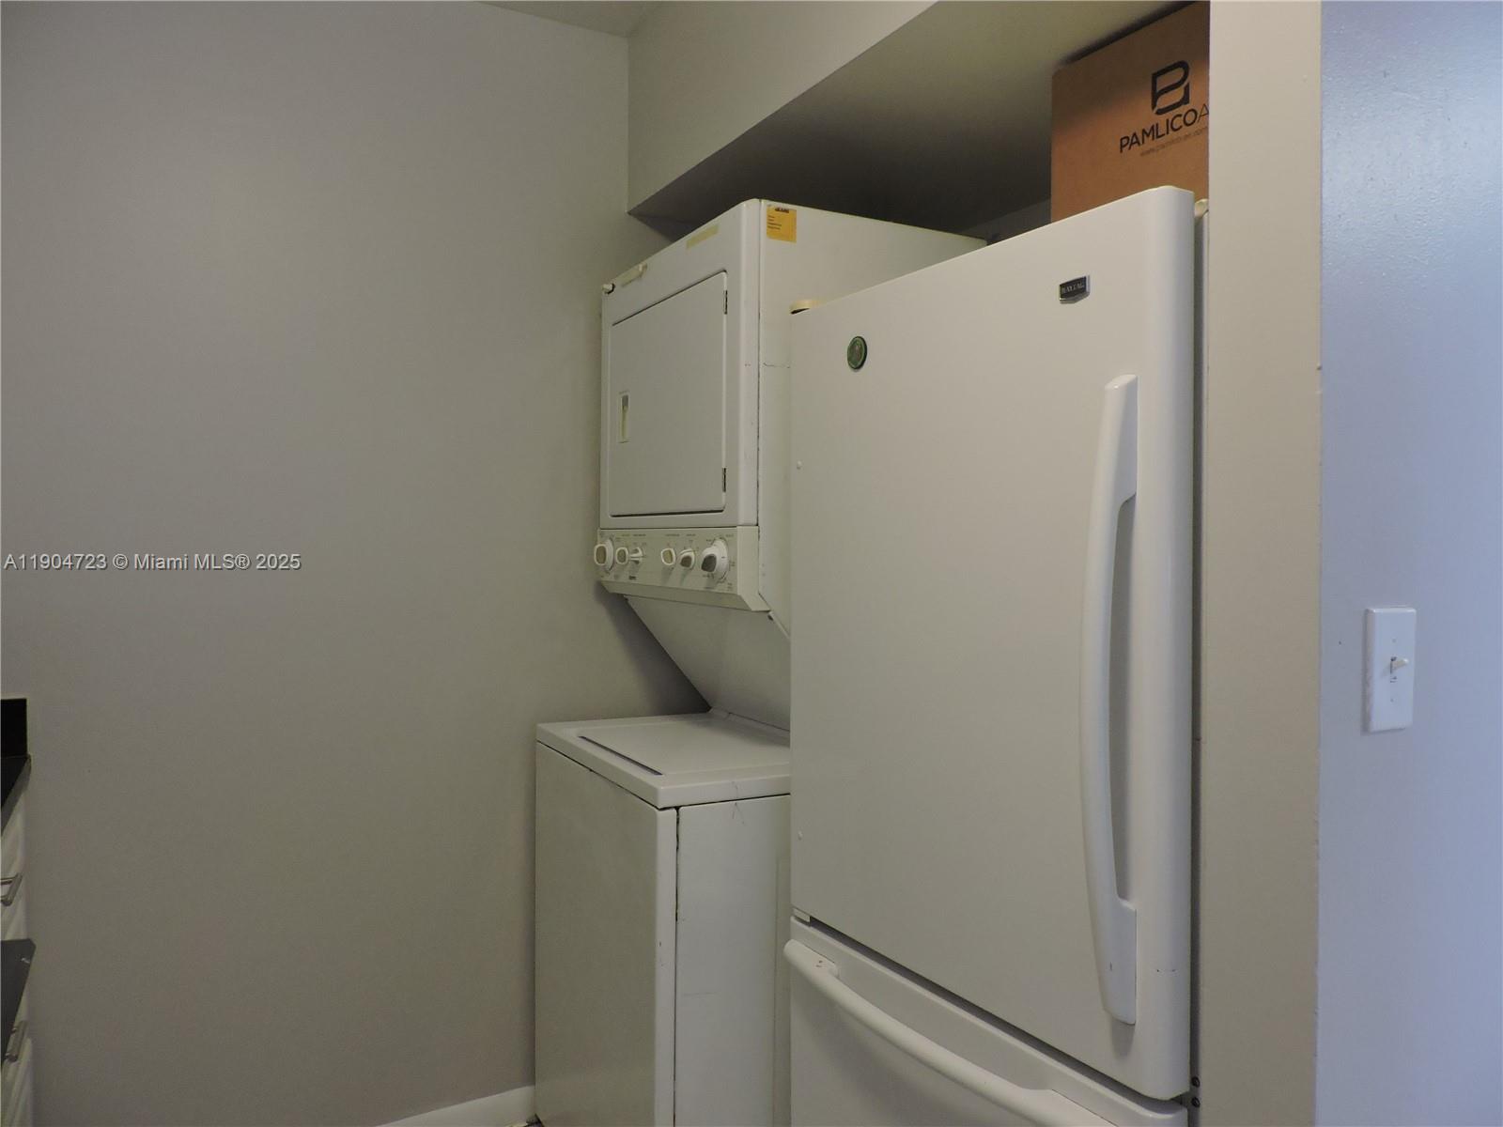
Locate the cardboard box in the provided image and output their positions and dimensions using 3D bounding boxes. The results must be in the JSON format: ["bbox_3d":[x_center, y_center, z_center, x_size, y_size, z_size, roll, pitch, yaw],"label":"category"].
[{"bbox_3d":[0.764,-0.614,1.607,0.360,0.385,0.455,-1,1,-32],"label":"cardboard box"}]

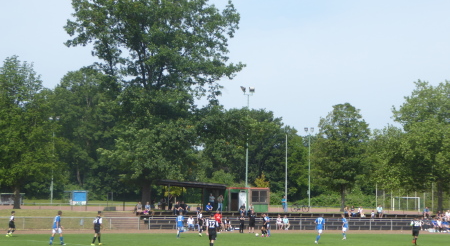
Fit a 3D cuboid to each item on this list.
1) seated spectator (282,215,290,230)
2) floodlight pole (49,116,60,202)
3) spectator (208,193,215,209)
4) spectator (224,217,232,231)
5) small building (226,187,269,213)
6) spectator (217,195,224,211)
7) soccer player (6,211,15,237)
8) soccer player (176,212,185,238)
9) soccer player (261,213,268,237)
[{"bbox_3d":[5.939,9.471,112.046,0.550,1.380,0.800,2,-4,-27],"label":"seated spectator"},{"bbox_3d":[-29.929,6.637,205.000,1.900,15.400,0.900,3,-5,-26],"label":"floodlight pole"},{"bbox_3d":[-1.288,7.888,116.000,0.570,1.750,0.380,2,-4,-18],"label":"spectator"},{"bbox_3d":[0.374,9.082,105.155,0.550,1.180,0.750,2,-4,-27],"label":"spectator"},{"bbox_3d":[2.164,8.070,122.983,4.600,2.510,2.000,2,-4,-26],"label":"small building"},{"bbox_3d":[-0.443,8.399,123.058,0.550,1.740,0.450,3,-5,-37],"label":"spectator"},{"bbox_3d":[-14.808,7.023,81.000,0.650,1.750,0.500,2,-4,-17],"label":"soccer player"},{"bbox_3d":[-2.919,6.817,78.000,0.550,1.770,0.700,2,-4,-14],"label":"soccer player"},{"bbox_3d":[2.858,7.437,85.362,0.550,1.690,0.500,-3,-5,45],"label":"soccer player"}]

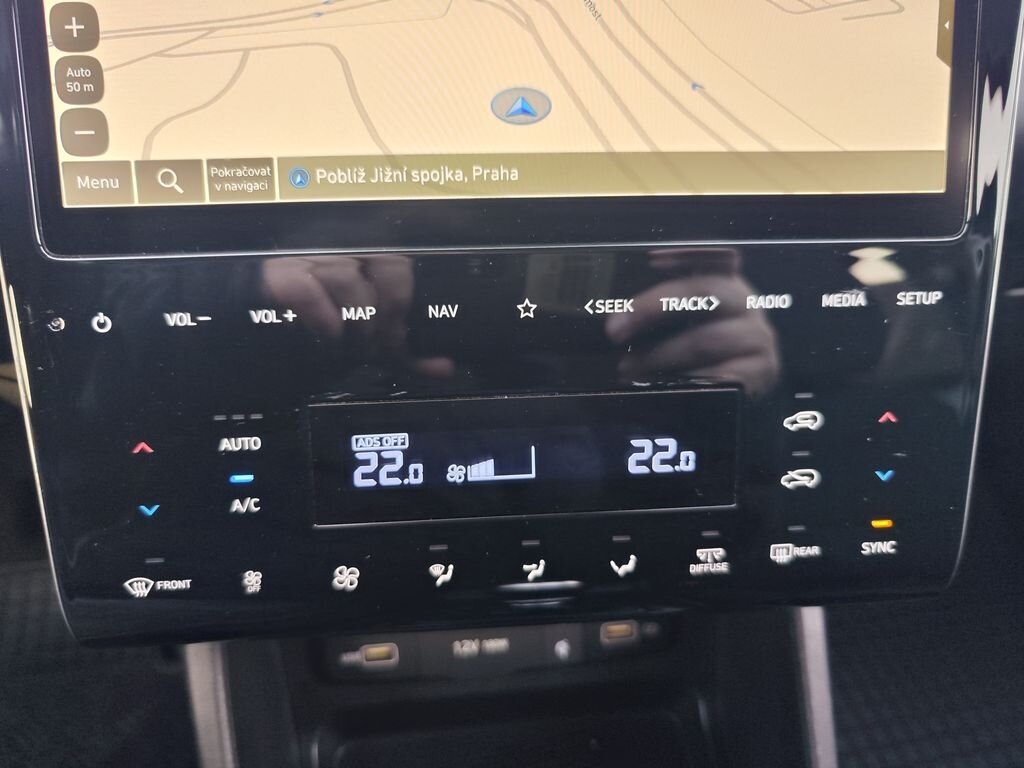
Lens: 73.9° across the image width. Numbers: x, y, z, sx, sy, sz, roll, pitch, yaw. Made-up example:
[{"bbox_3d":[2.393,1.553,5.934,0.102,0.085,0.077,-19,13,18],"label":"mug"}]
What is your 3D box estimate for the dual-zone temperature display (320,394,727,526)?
[{"bbox_3d":[0.005,0.021,0.200,0.123,0.035,0.010,-2,6,-4],"label":"dual-zone temperature display"}]

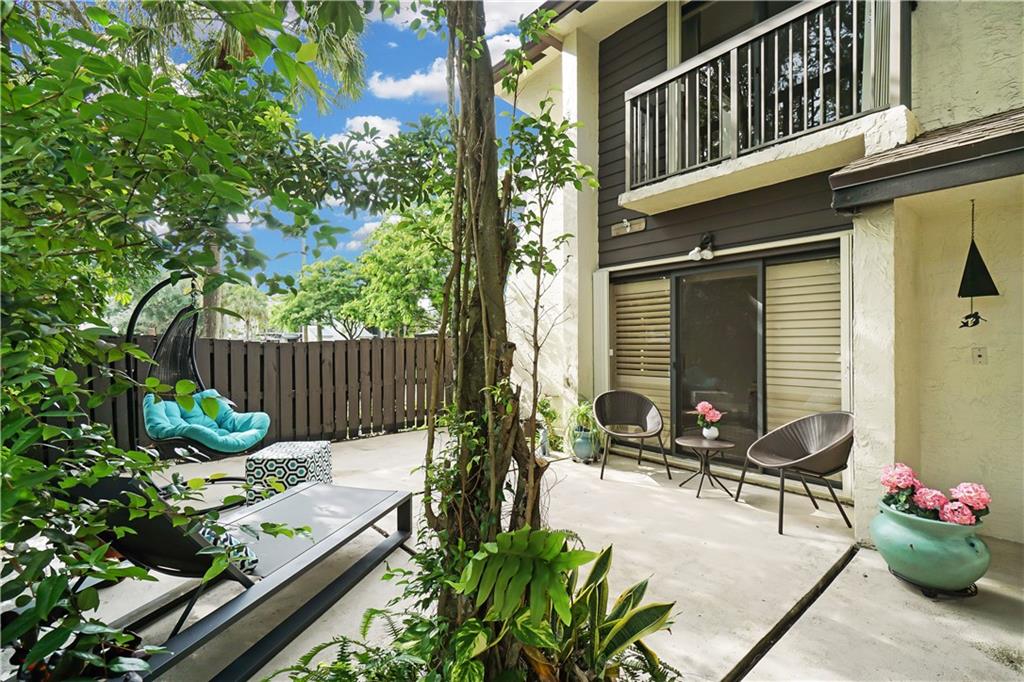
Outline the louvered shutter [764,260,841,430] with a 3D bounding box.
[{"bbox_3d":[2.653,0.251,3.911,0.060,1.960,0.630,0,0,-42],"label":"louvered shutter"}]

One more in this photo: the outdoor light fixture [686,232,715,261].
[{"bbox_3d":[1.945,-0.970,4.377,0.230,0.270,0.260,0,0,-42],"label":"outdoor light fixture"}]

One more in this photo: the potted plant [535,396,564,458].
[{"bbox_3d":[0.460,1.013,5.202,0.360,0.720,0.360,0,0,-42],"label":"potted plant"}]

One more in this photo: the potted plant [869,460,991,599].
[{"bbox_3d":[2.342,1.037,2.403,0.500,0.620,0.500,0,0,-42],"label":"potted plant"}]

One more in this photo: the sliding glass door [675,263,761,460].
[{"bbox_3d":[2.107,0.239,4.442,0.070,2.020,0.920,0,0,-42],"label":"sliding glass door"}]

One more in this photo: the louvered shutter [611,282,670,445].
[{"bbox_3d":[1.541,0.268,5.144,0.060,1.970,0.790,0,0,-42],"label":"louvered shutter"}]

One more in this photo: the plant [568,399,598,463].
[{"bbox_3d":[0.830,1.020,4.952,0.360,0.710,0.360,0,0,0],"label":"plant"}]

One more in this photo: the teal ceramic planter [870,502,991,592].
[{"bbox_3d":[2.342,1.134,2.402,0.485,0.370,0.485,0,0,-42],"label":"teal ceramic planter"}]

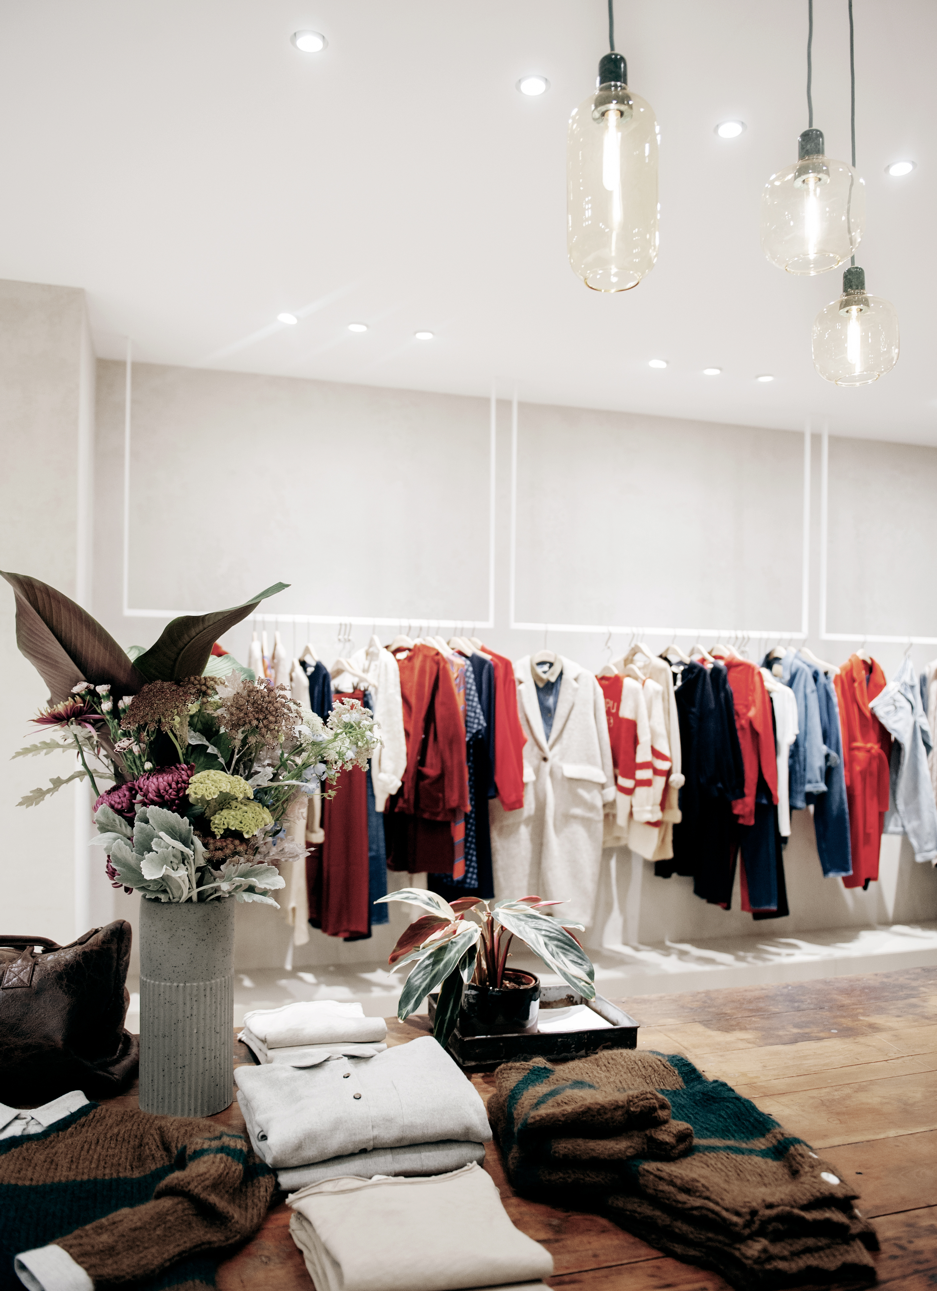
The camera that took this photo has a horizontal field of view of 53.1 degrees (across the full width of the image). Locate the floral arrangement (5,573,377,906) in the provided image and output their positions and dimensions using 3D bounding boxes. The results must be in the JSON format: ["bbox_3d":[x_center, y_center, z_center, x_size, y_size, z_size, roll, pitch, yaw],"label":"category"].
[{"bbox_3d":[-0.404,0.136,1.360,0.500,0.460,0.400,2,-1,-16],"label":"floral arrangement"}]

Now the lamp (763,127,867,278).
[{"bbox_3d":[0.484,-0.624,1.320,0.138,0.190,0.138,1,-1,0],"label":"lamp"}]

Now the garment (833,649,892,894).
[{"bbox_3d":[1.861,0.570,4.440,0.160,1.077,0.420,1,-1,-17],"label":"garment"}]

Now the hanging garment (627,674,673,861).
[{"bbox_3d":[0.788,0.511,4.109,0.130,0.791,0.420,1,-1,-17],"label":"hanging garment"}]

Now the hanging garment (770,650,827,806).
[{"bbox_3d":[1.478,0.377,4.282,0.180,0.670,0.460,2,-1,-20],"label":"hanging garment"}]

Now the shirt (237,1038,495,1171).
[{"bbox_3d":[-0.145,0.601,1.245,0.275,0.055,0.245,2,-1,-18],"label":"shirt"}]

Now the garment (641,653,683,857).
[{"bbox_3d":[0.777,0.485,4.077,0.200,0.840,0.450,2,-1,-26],"label":"garment"}]

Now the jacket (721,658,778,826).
[{"bbox_3d":[1.268,0.419,4.260,0.140,0.751,0.410,1,-1,-17],"label":"jacket"}]

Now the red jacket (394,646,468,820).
[{"bbox_3d":[-0.154,0.340,3.821,0.170,0.698,0.430,2,-1,-31],"label":"red jacket"}]

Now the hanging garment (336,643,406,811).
[{"bbox_3d":[-0.375,0.327,3.740,0.180,0.660,0.460,2,-1,-32],"label":"hanging garment"}]

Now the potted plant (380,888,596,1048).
[{"bbox_3d":[0.031,0.532,1.570,0.340,0.250,0.280,2,-1,-16],"label":"potted plant"}]

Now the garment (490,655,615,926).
[{"bbox_3d":[0.352,0.594,3.974,0.463,1.124,0.240,1,-1,-12],"label":"garment"}]

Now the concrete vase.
[{"bbox_3d":[-0.400,0.494,1.340,0.135,0.291,0.135,1,-1,-17],"label":"concrete vase"}]

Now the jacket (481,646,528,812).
[{"bbox_3d":[0.080,0.341,3.873,0.180,0.650,0.450,2,-2,-36],"label":"jacket"}]

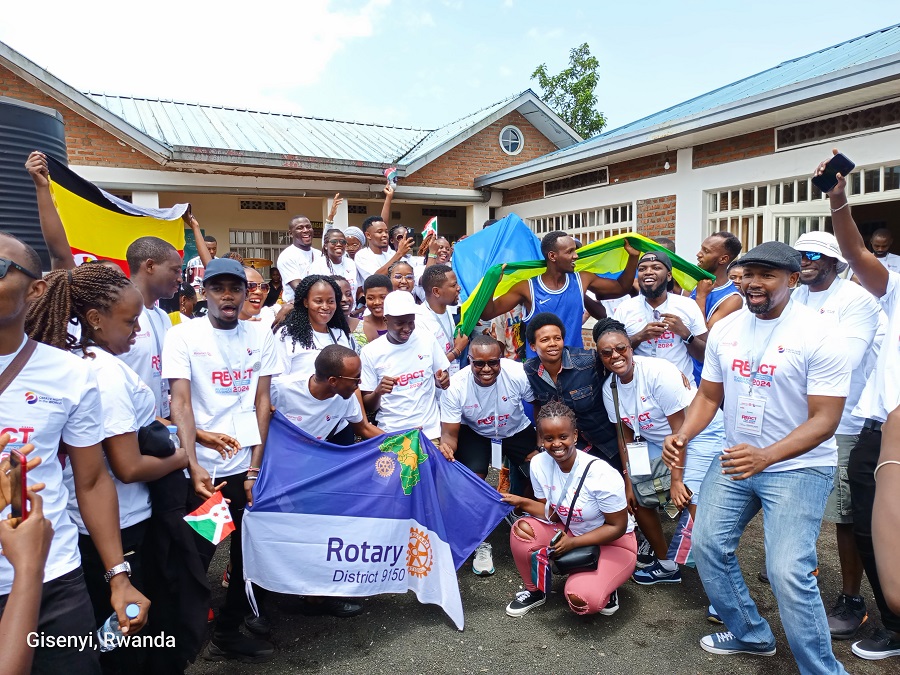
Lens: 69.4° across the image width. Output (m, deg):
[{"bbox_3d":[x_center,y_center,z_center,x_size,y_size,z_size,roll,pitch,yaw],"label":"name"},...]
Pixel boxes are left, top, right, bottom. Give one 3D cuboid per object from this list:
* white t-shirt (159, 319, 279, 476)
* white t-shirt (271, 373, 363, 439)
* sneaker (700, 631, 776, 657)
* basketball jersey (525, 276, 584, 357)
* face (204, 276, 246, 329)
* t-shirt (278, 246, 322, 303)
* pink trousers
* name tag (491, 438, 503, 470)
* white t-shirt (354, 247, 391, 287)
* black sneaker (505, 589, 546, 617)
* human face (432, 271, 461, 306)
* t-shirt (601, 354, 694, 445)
[{"bbox_3d":[-0.935,0.237,2.660,0.470,0.640,0.270,-3,6,-29],"label":"white t-shirt"},{"bbox_3d":[-0.650,0.398,3.120,0.470,0.530,0.320,-11,23,-15],"label":"white t-shirt"},{"bbox_3d":[1.191,1.240,2.696,0.295,0.110,0.105,-1,5,6],"label":"sneaker"},{"bbox_3d":[0.609,-0.052,3.750,0.400,0.680,0.260,-1,5,-5],"label":"basketball jersey"},{"bbox_3d":[-0.905,-0.141,2.620,0.160,0.210,0.160,-2,5,-20],"label":"face"},{"bbox_3d":[-1.089,-0.366,4.850,0.470,0.660,0.270,-4,6,-32],"label":"t-shirt"},{"bbox_3d":[0.601,1.048,3.140,0.560,0.430,0.500,1,5,18],"label":"pink trousers"},{"bbox_3d":[0.218,0.549,3.050,0.010,0.145,0.095,-5,6,-38],"label":"name tag"},{"bbox_3d":[-0.541,-0.351,4.850,0.480,0.660,0.280,-3,5,-27],"label":"white t-shirt"},{"bbox_3d":[0.371,1.225,3.081,0.245,0.095,0.095,-6,7,-43],"label":"black sneaker"},{"bbox_3d":[-0.019,-0.268,3.520,0.150,0.200,0.150,0,5,8],"label":"human face"},{"bbox_3d":[0.999,0.344,3.240,0.460,0.480,0.330,-10,30,18],"label":"t-shirt"}]

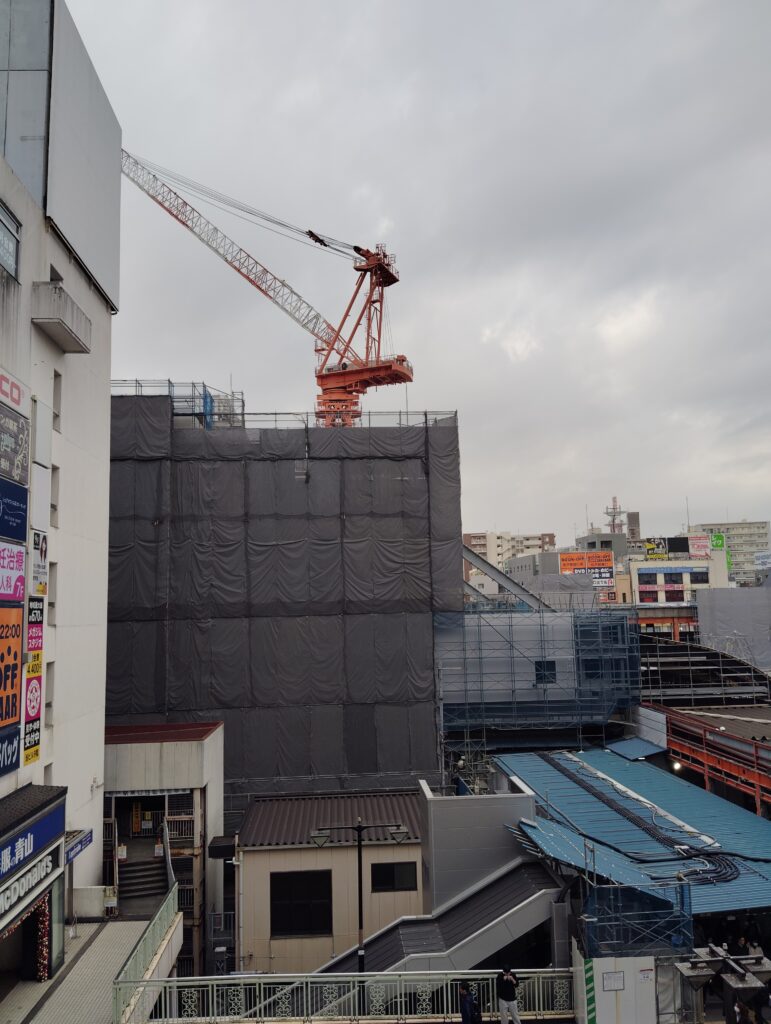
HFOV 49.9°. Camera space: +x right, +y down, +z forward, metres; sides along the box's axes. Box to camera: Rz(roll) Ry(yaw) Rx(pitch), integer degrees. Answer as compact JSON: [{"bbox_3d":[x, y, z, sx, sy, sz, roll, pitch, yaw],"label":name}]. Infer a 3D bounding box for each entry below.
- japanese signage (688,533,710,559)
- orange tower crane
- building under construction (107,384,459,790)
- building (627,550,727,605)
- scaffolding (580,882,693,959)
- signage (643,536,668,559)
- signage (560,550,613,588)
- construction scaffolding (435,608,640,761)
[{"bbox_3d":[56.859,6.157,150.206,4.000,4.400,0.500,0,-7,-8],"label":"japanese signage"},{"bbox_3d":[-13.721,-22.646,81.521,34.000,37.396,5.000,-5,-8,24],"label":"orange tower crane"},{"bbox_3d":[-7.898,7.361,57.186,22.500,26.700,22.000,-1,-7,-7],"label":"building under construction"},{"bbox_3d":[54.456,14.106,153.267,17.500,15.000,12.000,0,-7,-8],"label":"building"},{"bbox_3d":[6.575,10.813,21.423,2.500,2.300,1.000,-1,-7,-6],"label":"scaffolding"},{"bbox_3d":[49.062,6.608,150.173,4.400,3.900,0.500,0,-7,-8],"label":"signage"},{"bbox_3d":[33.862,9.855,139.744,9.200,6.000,0.500,-1,-7,-5],"label":"signage"},{"bbox_3d":[8.763,9.944,47.820,11.400,8.400,3.200,-1,-7,-7],"label":"construction scaffolding"}]

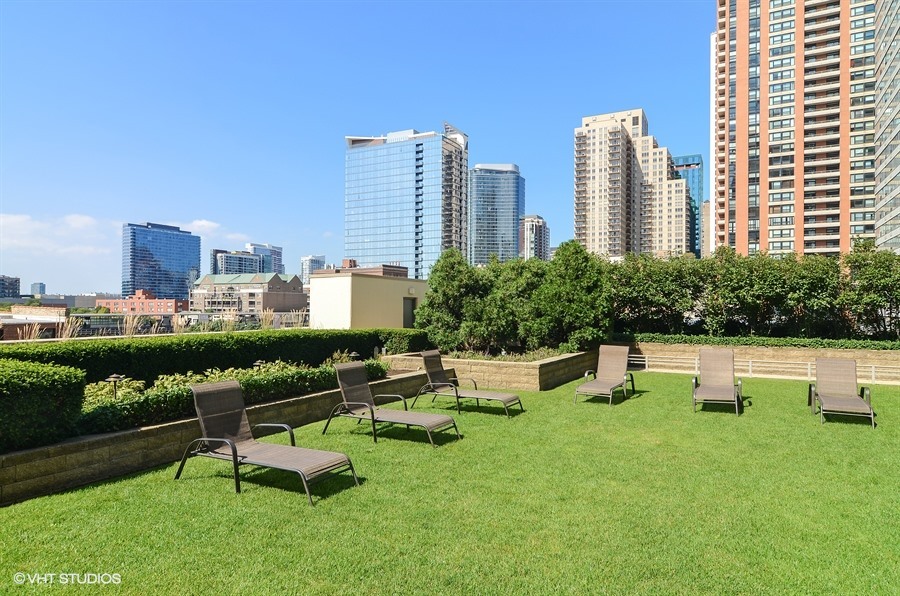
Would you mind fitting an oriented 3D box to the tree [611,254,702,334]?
[{"bbox_3d":[6.717,0.022,17.043,2.843,2.747,2.400,0,-1,26],"label":"tree"}]

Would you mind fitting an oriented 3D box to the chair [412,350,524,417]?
[{"bbox_3d":[0.297,1.357,8.459,1.727,0.901,0.734,0,-1,27],"label":"chair"}]

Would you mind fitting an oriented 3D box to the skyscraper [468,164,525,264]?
[{"bbox_3d":[40.072,-45.438,458.255,42.000,137.000,26.000,0,-1,13],"label":"skyscraper"}]

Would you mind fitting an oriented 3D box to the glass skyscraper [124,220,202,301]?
[{"bbox_3d":[-287.069,-23.526,525.014,21.000,89.486,68.000,0,-1,30],"label":"glass skyscraper"}]

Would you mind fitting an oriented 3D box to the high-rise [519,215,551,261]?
[{"bbox_3d":[72.329,-22.586,446.320,19.000,91.000,26.000,0,-1,26],"label":"high-rise"}]

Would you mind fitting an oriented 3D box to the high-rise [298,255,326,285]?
[{"bbox_3d":[-173.746,-14.499,666.098,15.000,76.055,28.000,0,-1,30],"label":"high-rise"}]

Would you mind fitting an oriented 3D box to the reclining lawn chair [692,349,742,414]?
[{"bbox_3d":[4.569,1.384,8.952,0.734,0.901,1.727,0,-1,28],"label":"reclining lawn chair"}]

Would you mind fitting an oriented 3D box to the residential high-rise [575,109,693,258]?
[{"bbox_3d":[87.676,-31.248,249.414,47.000,101.500,40.000,0,-1,26],"label":"residential high-rise"}]

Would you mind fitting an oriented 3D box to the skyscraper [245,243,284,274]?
[{"bbox_3d":[-216.562,-19.230,611.414,17.000,83.736,39.000,0,-1,30],"label":"skyscraper"}]

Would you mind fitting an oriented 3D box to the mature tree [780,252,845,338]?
[{"bbox_3d":[9.159,-0.038,13.200,1.650,2.217,1.600,0,-1,27],"label":"mature tree"}]

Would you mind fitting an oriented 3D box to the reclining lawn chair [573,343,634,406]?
[{"bbox_3d":[3.123,1.524,10.550,0.813,1.004,1.879,0,-1,30],"label":"reclining lawn chair"}]

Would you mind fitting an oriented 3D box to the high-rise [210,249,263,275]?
[{"bbox_3d":[-240.303,-15.514,596.181,43.000,81.000,36.000,1,-1,-34],"label":"high-rise"}]

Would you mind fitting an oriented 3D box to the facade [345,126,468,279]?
[{"bbox_3d":[-18.984,-25.962,233.450,48.800,90.000,25.000,0,-1,26],"label":"facade"}]

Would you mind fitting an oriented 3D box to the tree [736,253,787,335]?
[{"bbox_3d":[9.385,0.009,15.736,1.608,2.736,1.700,0,-1,26],"label":"tree"}]

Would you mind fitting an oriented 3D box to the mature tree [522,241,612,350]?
[{"bbox_3d":[2.960,-0.050,13.200,2.250,2.797,2.100,0,-1,27],"label":"mature tree"}]

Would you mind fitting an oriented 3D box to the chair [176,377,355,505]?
[{"bbox_3d":[-1.923,1.439,5.538,1.879,0.981,0.813,0,-1,28],"label":"chair"}]

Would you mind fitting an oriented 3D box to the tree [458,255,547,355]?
[{"bbox_3d":[1.343,0.192,13.400,2.250,2.507,2.100,0,-1,0],"label":"tree"}]

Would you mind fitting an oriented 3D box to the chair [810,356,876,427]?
[{"bbox_3d":[6.644,1.566,8.901,0.813,0.875,1.990,-1,-1,32],"label":"chair"}]

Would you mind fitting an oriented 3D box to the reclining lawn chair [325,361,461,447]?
[{"bbox_3d":[-0.827,1.467,7.485,1.879,0.997,0.813,0,-1,30],"label":"reclining lawn chair"}]

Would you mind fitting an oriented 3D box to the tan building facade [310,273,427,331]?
[{"bbox_3d":[-2.846,0.635,21.492,2.000,2.942,6.000,0,-1,30],"label":"tan building facade"}]

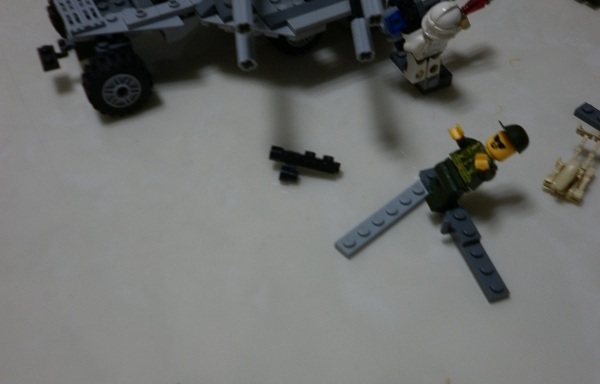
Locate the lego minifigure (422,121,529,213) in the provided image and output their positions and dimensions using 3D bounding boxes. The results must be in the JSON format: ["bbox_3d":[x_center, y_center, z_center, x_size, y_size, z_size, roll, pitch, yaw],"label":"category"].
[{"bbox_3d":[0.070,-0.012,0.259,0.043,0.021,0.023,-25,51,14],"label":"lego minifigure"}]

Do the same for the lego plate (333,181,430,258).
[{"bbox_3d":[0.035,0.011,0.266,0.048,0.005,0.008,-35,55,-23],"label":"lego plate"}]

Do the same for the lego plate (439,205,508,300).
[{"bbox_3d":[0.066,0.024,0.249,0.012,0.008,0.040,-15,49,-8],"label":"lego plate"}]

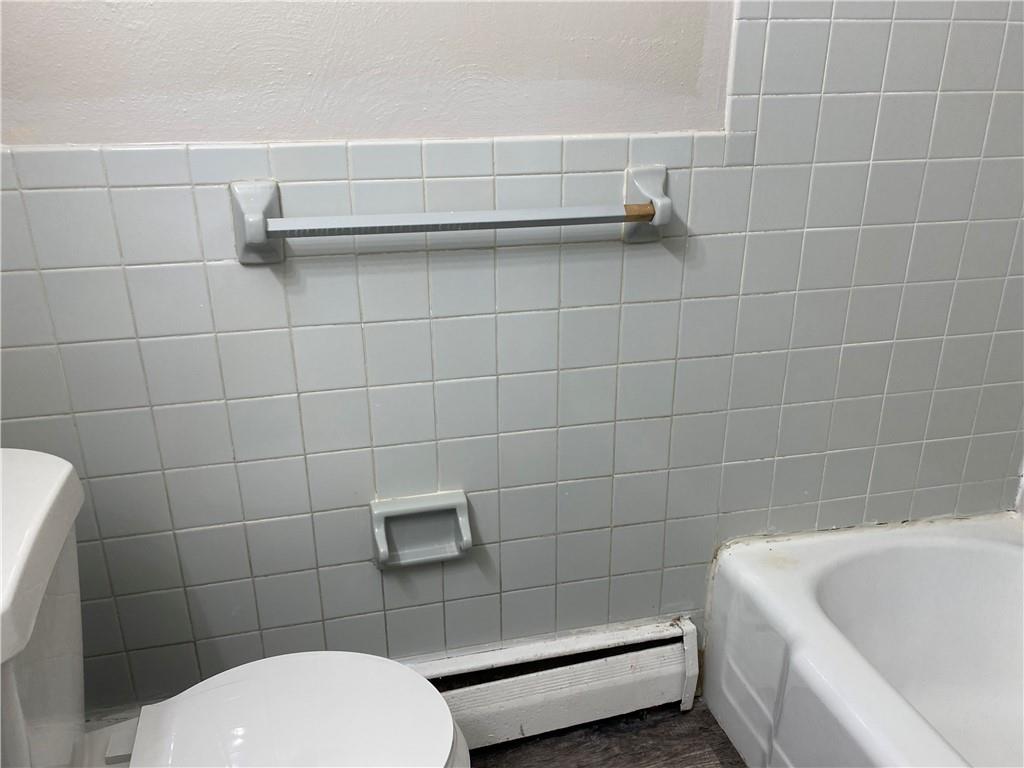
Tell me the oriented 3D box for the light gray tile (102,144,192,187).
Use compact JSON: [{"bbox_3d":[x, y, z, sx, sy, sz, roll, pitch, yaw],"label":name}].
[{"bbox_3d":[-0.508,-0.304,1.071,0.108,0.057,0.008,-5,22,-12],"label":"light gray tile"}]

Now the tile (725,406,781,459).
[{"bbox_3d":[0.456,0.095,1.457,0.108,0.108,0.010,-5,22,-12],"label":"tile"}]

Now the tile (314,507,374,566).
[{"bbox_3d":[-0.288,0.265,1.344,0.101,0.108,0.008,-5,22,-12],"label":"tile"}]

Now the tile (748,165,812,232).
[{"bbox_3d":[0.454,-0.314,1.304,0.108,0.108,0.008,-5,22,-12],"label":"tile"}]

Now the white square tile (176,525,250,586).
[{"bbox_3d":[-0.501,0.286,1.301,0.108,0.108,0.010,-5,21,-12],"label":"white square tile"}]

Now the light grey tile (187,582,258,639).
[{"bbox_3d":[-0.501,0.387,1.339,0.108,0.108,0.010,-5,22,-12],"label":"light grey tile"}]

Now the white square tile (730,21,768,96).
[{"bbox_3d":[0.369,-0.511,1.209,0.057,0.108,0.009,-5,22,-12],"label":"white square tile"}]

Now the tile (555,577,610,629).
[{"bbox_3d":[0.138,0.429,1.510,0.108,0.108,0.009,-5,21,-13],"label":"tile"}]

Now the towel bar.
[{"bbox_3d":[-0.070,-0.249,1.153,0.668,0.119,0.073,-5,22,-12],"label":"towel bar"}]

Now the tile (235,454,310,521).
[{"bbox_3d":[-0.397,0.173,1.285,0.108,0.108,0.010,-5,22,-12],"label":"tile"}]

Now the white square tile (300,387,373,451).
[{"bbox_3d":[-0.290,0.061,1.265,0.108,0.108,0.008,-5,22,-12],"label":"white square tile"}]

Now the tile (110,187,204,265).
[{"bbox_3d":[-0.510,-0.227,1.106,0.108,0.108,0.009,-5,22,-12],"label":"tile"}]

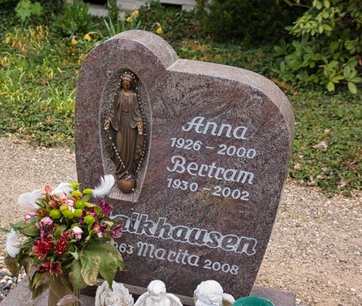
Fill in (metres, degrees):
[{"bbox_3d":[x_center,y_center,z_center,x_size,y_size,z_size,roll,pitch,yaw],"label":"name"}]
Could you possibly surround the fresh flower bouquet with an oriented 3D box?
[{"bbox_3d":[-0.356,0.250,2.010,0.340,0.335,0.310,1,24,-1],"label":"fresh flower bouquet"}]

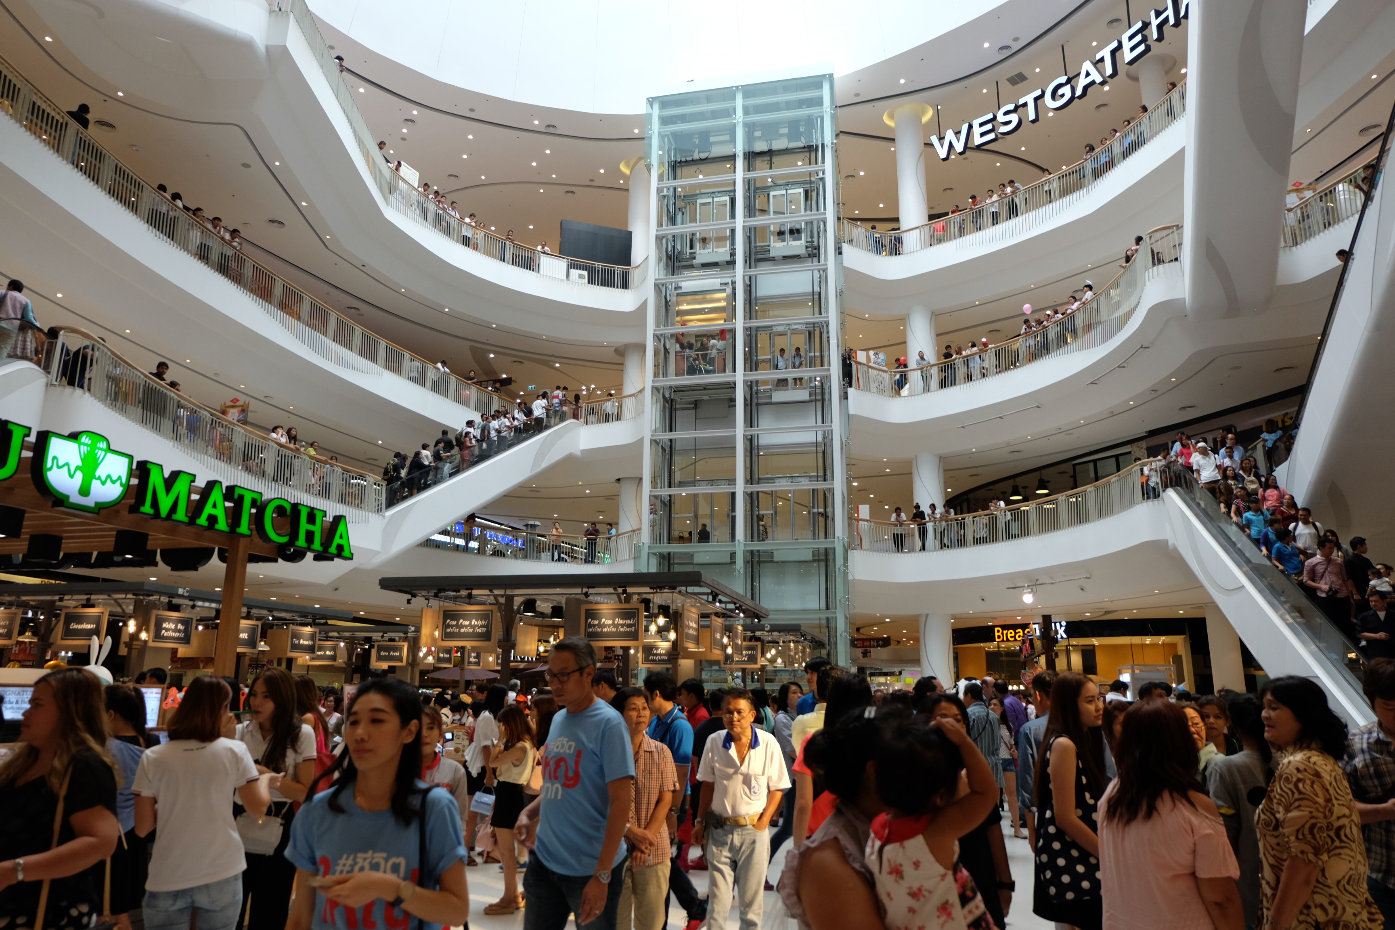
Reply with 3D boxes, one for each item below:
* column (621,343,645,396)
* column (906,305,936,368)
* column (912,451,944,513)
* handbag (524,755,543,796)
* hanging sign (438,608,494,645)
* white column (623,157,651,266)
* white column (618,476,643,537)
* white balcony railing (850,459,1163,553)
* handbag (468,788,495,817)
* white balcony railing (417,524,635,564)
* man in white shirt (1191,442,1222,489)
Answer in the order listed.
[{"bbox_3d":[-2.489,-2.985,37.983,1.090,3.730,1.090,0,-14,0],"label":"column"},{"bbox_3d":[8.240,-3.866,34.160,1.090,3.750,1.090,0,-14,0],"label":"column"},{"bbox_3d":[8.196,1.494,32.812,1.090,3.680,1.090,0,-14,0],"label":"column"},{"bbox_3d":[-1.491,2.854,8.540,0.260,0.370,0.140,2,-14,-6],"label":"handbag"},{"bbox_3d":[-3.552,2.490,14.399,0.910,0.610,0.060,-1,-14,5],"label":"hanging sign"},{"bbox_3d":[-2.434,-9.689,39.669,1.090,6.800,1.090,0,-14,0],"label":"white column"},{"bbox_3d":[-2.533,2.390,36.631,1.090,3.630,1.090,0,-14,0],"label":"white column"},{"bbox_3d":[9.088,1.488,27.269,2.550,1.100,10.300,11,-18,-36],"label":"white balcony railing"},{"bbox_3d":[-1.995,3.136,8.685,0.205,0.245,0.100,16,-14,-3],"label":"handbag"},{"bbox_3d":[-5.923,2.746,32.758,7.500,1.100,2.650,5,-15,-16],"label":"white balcony railing"},{"bbox_3d":[11.253,0.317,20.389,0.550,1.700,0.400,-4,-15,16],"label":"man in white shirt"}]

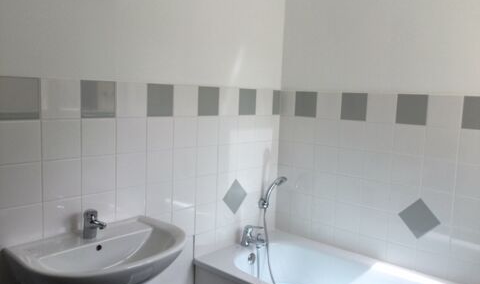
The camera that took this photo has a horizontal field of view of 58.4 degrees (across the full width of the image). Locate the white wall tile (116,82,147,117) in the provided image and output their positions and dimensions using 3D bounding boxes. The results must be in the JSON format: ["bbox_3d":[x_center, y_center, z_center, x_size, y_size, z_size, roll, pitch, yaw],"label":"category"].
[{"bbox_3d":[-0.461,-0.178,1.819,0.010,0.142,0.150,8,8,41],"label":"white wall tile"}]

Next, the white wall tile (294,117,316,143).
[{"bbox_3d":[0.384,-0.068,2.519,0.149,0.149,0.008,7,8,41],"label":"white wall tile"}]

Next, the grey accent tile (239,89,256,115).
[{"bbox_3d":[0.041,-0.222,2.404,0.010,0.150,0.150,7,8,41],"label":"grey accent tile"}]

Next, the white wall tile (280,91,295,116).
[{"bbox_3d":[0.288,-0.233,2.585,0.101,0.142,0.010,8,8,41],"label":"white wall tile"}]

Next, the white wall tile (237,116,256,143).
[{"bbox_3d":[0.035,-0.077,2.405,0.010,0.150,0.150,8,8,41],"label":"white wall tile"}]

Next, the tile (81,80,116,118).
[{"bbox_3d":[-0.562,-0.169,1.706,0.010,0.142,0.150,8,8,41],"label":"tile"}]

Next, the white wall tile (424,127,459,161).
[{"bbox_3d":[0.947,0.005,2.018,0.150,0.150,0.010,7,8,41],"label":"white wall tile"}]

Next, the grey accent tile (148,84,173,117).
[{"bbox_3d":[-0.361,-0.187,1.933,0.010,0.142,0.150,8,8,41],"label":"grey accent tile"}]

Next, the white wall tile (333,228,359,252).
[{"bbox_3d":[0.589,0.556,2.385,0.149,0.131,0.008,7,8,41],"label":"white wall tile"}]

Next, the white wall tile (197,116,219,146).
[{"bbox_3d":[-0.168,-0.054,2.195,0.010,0.150,0.150,7,8,41],"label":"white wall tile"}]

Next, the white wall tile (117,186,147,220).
[{"bbox_3d":[-0.485,0.273,1.900,0.010,0.149,0.149,7,8,41],"label":"white wall tile"}]

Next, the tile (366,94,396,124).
[{"bbox_3d":[0.730,-0.175,2.212,0.151,0.151,0.010,8,9,42],"label":"tile"}]

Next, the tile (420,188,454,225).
[{"bbox_3d":[0.936,0.307,2.051,0.150,0.150,0.010,7,8,41],"label":"tile"}]

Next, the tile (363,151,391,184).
[{"bbox_3d":[0.719,0.126,2.248,0.149,0.149,0.010,7,8,41],"label":"tile"}]

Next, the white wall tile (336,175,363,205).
[{"bbox_3d":[0.600,0.263,2.354,0.149,0.149,0.008,7,8,41],"label":"white wall tile"}]

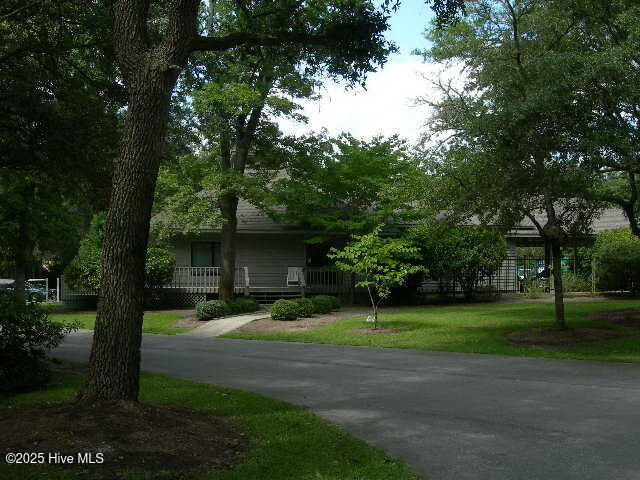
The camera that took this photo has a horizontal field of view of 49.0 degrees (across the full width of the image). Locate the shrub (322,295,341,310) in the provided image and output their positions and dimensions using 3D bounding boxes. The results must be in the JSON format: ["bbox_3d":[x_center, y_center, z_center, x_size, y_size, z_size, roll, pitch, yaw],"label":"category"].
[{"bbox_3d":[0.404,2.402,27.000,0.820,0.610,0.820,0,-2,-3],"label":"shrub"}]

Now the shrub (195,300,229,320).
[{"bbox_3d":[-3.519,2.308,23.000,1.120,0.650,1.050,0,-2,-3],"label":"shrub"}]

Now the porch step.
[{"bbox_3d":[-1.876,2.469,30.300,2.250,0.660,0.950,0,-2,-3],"label":"porch step"}]

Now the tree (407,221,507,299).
[{"bbox_3d":[5.828,0.854,30.000,4.200,3.340,3.600,0,-2,-3],"label":"tree"}]

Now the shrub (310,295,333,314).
[{"bbox_3d":[0.055,2.368,25.800,0.850,0.730,0.850,0,-2,-3],"label":"shrub"}]

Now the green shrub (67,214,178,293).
[{"bbox_3d":[-8.518,0.662,30.000,4.600,3.640,3.600,0,-2,-3],"label":"green shrub"}]

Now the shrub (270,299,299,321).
[{"bbox_3d":[-1.177,2.305,23.300,0.950,0.720,0.950,0,-2,-3],"label":"shrub"}]

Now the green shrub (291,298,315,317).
[{"bbox_3d":[-0.578,2.363,24.600,0.850,0.620,0.850,0,-2,-3],"label":"green shrub"}]

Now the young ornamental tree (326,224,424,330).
[{"bbox_3d":[1.592,1.057,19.800,2.650,2.850,2.400,0,-2,-3],"label":"young ornamental tree"}]

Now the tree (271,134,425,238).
[{"bbox_3d":[1.239,-0.987,29.500,6.300,6.820,5.800,0,-2,-3],"label":"tree"}]

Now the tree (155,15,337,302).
[{"bbox_3d":[-3.103,-3.265,28.500,7.100,11.650,6.500,0,-2,-3],"label":"tree"}]

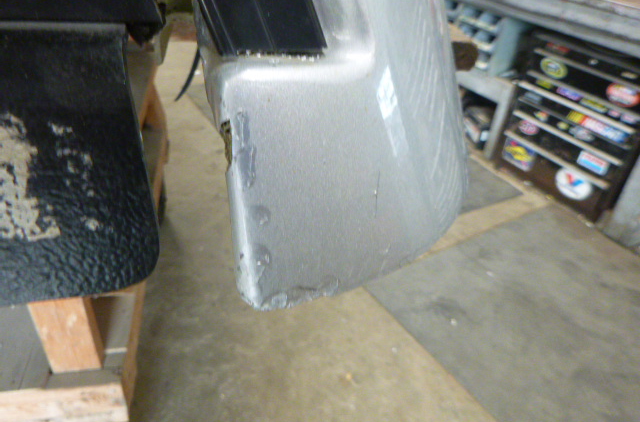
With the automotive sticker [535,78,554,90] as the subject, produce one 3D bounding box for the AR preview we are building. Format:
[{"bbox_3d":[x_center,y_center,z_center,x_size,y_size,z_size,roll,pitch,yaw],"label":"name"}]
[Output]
[{"bbox_3d":[1.095,-0.618,2.252,0.008,0.025,0.083,-15,40,-29],"label":"automotive sticker"}]

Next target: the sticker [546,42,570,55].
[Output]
[{"bbox_3d":[1.110,-0.759,2.157,0.008,0.028,0.120,-15,40,-29],"label":"sticker"}]

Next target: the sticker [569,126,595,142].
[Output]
[{"bbox_3d":[1.221,-0.359,2.153,0.008,0.046,0.120,-15,40,-29],"label":"sticker"}]

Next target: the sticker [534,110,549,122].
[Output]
[{"bbox_3d":[1.104,-0.476,2.304,0.008,0.043,0.077,-15,40,-29],"label":"sticker"}]

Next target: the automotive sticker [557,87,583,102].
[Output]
[{"bbox_3d":[1.166,-0.547,2.159,0.008,0.032,0.122,-15,40,-29],"label":"automotive sticker"}]

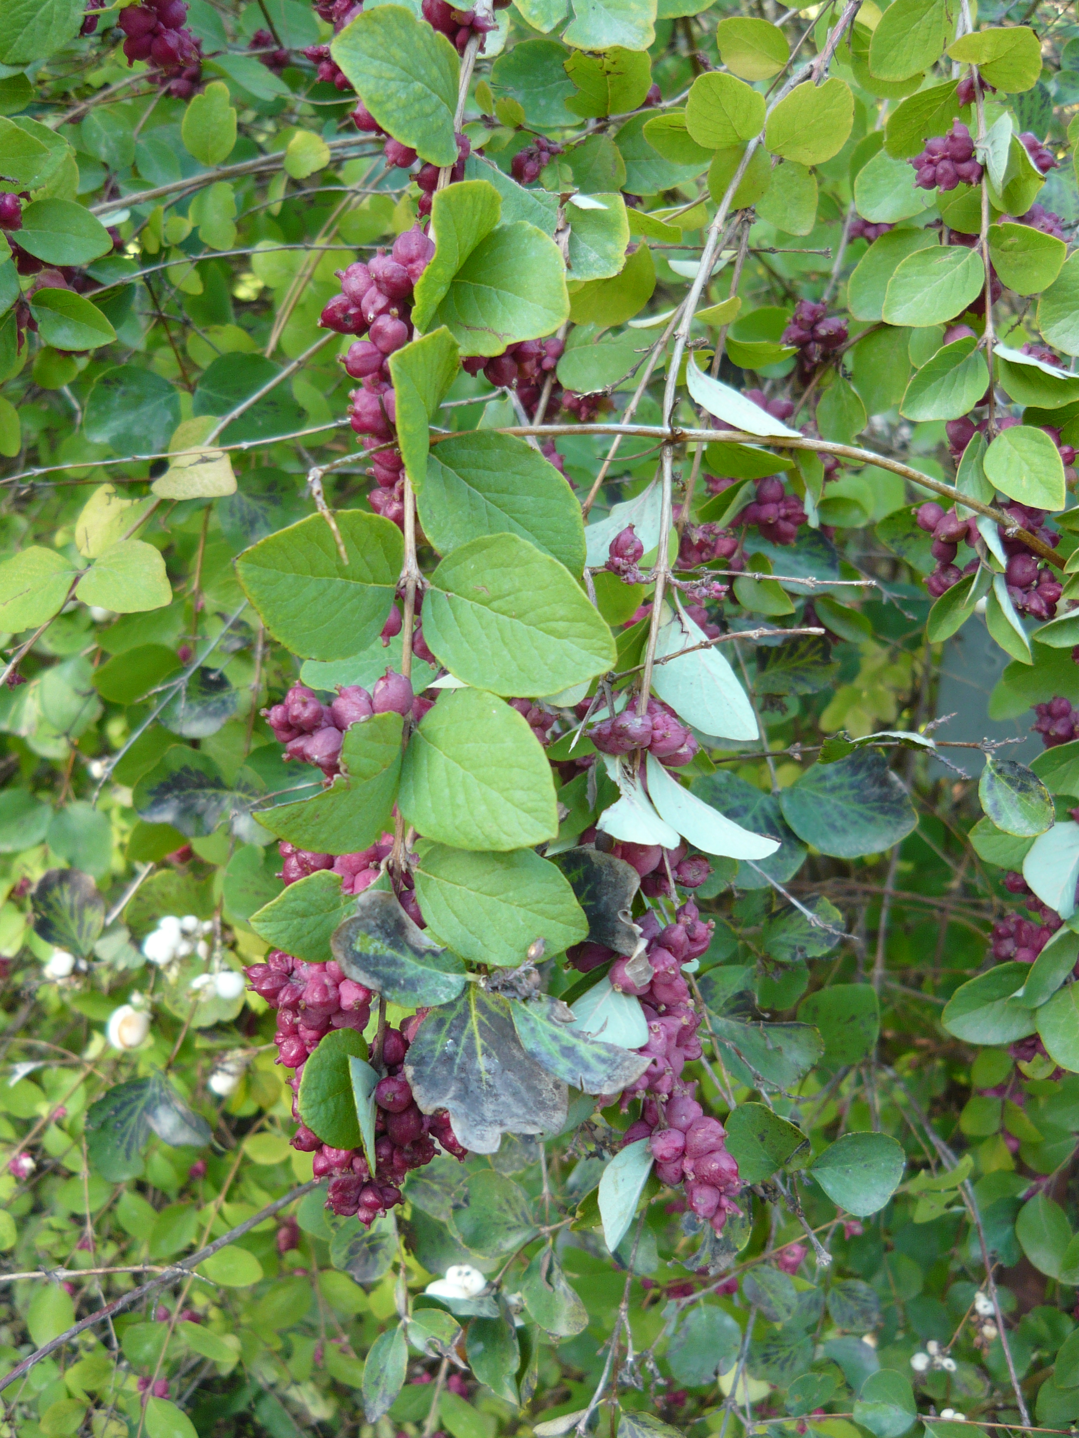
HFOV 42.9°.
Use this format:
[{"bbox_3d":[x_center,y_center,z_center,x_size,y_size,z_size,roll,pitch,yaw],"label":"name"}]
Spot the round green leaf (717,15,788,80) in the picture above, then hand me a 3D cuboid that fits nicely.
[{"bbox_3d":[0.062,-0.201,0.410,0.025,0.006,0.024,38,71,15],"label":"round green leaf"}]

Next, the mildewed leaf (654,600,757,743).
[{"bbox_3d":[0.040,-0.011,0.357,0.019,0.043,0.012,-32,-5,25],"label":"mildewed leaf"}]

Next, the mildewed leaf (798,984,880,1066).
[{"bbox_3d":[0.110,0.113,0.504,0.032,0.032,0.006,-11,-17,-3],"label":"mildewed leaf"}]

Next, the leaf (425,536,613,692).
[{"bbox_3d":[-0.004,-0.024,0.310,0.046,0.034,0.008,24,-17,5],"label":"leaf"}]

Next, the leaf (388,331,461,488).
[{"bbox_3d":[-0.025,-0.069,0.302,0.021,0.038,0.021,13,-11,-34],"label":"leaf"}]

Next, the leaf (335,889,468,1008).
[{"bbox_3d":[-0.032,0.052,0.310,0.032,0.024,0.008,19,-20,4],"label":"leaf"}]

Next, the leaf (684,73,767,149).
[{"bbox_3d":[0.071,-0.230,0.520,0.030,0.030,0.008,19,-6,8],"label":"leaf"}]

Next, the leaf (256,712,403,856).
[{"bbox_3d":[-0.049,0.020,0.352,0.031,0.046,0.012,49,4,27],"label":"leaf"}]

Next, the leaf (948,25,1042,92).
[{"bbox_3d":[0.180,-0.255,0.530,0.032,0.030,0.015,-33,-12,-8],"label":"leaf"}]

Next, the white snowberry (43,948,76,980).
[{"bbox_3d":[-0.217,0.111,0.620,0.013,0.013,0.013,0,14,0],"label":"white snowberry"}]

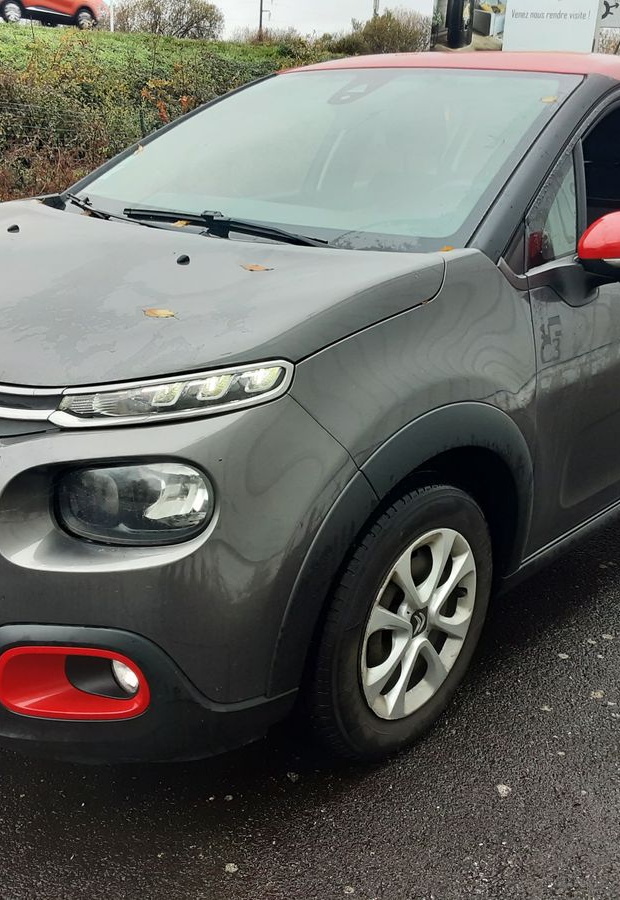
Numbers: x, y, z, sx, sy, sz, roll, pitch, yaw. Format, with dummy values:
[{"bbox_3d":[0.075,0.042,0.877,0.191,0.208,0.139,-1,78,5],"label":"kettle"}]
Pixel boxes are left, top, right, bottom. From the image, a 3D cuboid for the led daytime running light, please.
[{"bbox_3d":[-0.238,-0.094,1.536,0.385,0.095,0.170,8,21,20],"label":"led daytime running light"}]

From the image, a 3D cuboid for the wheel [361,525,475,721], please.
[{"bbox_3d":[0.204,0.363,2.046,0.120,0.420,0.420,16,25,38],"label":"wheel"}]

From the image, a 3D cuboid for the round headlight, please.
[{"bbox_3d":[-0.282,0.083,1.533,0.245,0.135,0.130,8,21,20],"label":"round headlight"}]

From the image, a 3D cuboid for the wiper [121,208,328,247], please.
[{"bbox_3d":[-0.216,-0.512,2.140,0.080,0.050,0.700,-17,26,-41],"label":"wiper"}]

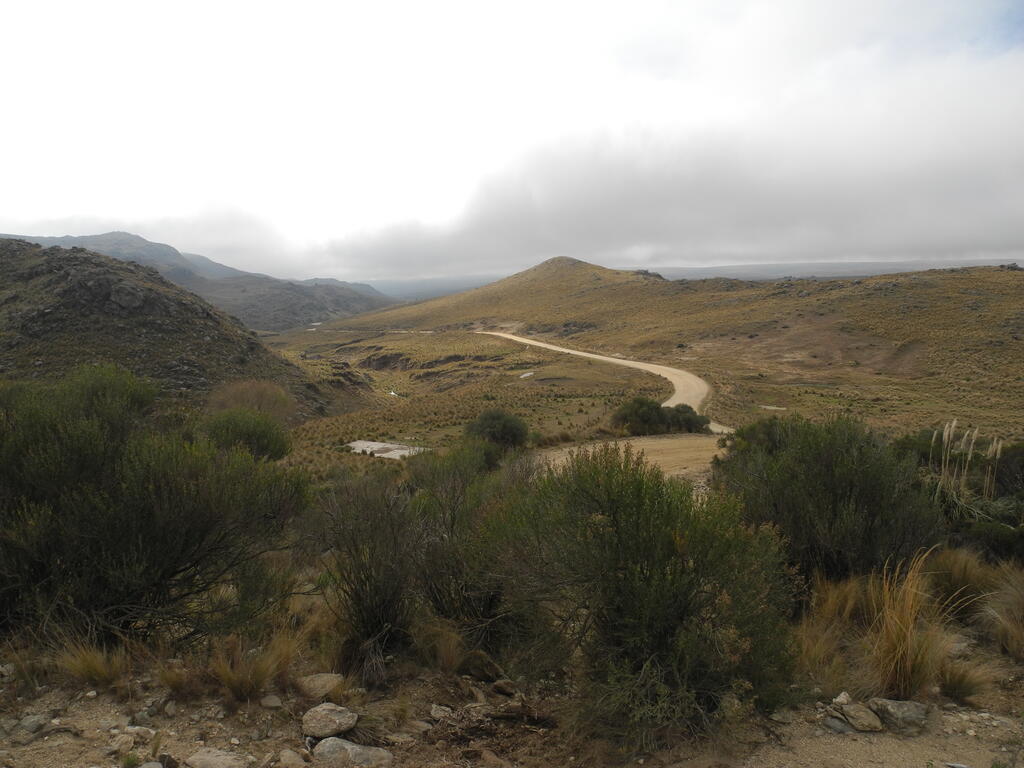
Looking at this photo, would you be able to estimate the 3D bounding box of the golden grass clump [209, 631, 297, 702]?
[{"bbox_3d":[-1.080,1.184,3.471,0.358,0.236,0.323,-2,8,-17],"label":"golden grass clump"}]

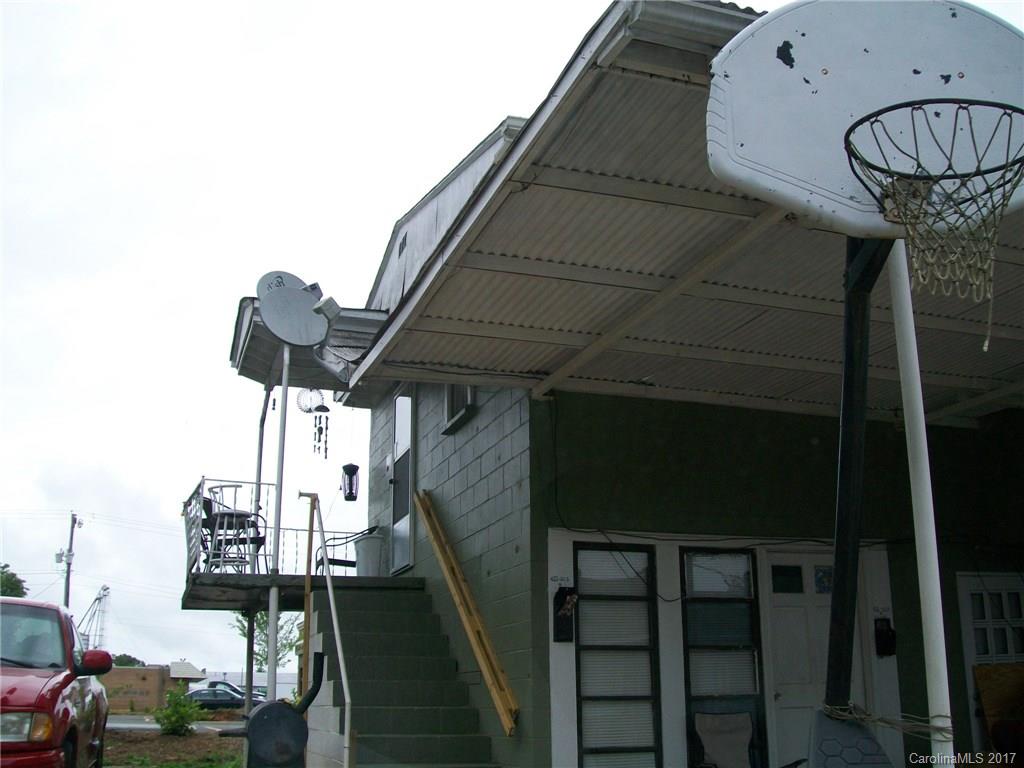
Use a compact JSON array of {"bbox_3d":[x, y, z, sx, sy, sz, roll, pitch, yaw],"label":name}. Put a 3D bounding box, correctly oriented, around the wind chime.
[{"bbox_3d":[-2.421,0.482,12.988,0.400,0.820,0.220,5,-17,-18],"label":"wind chime"}]

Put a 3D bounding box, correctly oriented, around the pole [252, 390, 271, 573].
[{"bbox_3d":[-2.973,1.243,12.620,0.085,2.500,0.070,5,-17,-18],"label":"pole"}]

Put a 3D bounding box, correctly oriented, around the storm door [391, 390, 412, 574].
[{"bbox_3d":[-1.214,1.024,11.614,0.050,2.040,0.920,5,-17,-18],"label":"storm door"}]

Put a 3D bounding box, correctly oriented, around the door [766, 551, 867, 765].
[{"bbox_3d":[2.329,2.291,8.117,0.900,2.030,0.050,5,-17,-18],"label":"door"}]

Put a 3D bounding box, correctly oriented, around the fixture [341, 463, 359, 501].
[{"bbox_3d":[-1.946,1.182,12.775,0.190,0.430,0.190,5,-17,-18],"label":"fixture"}]

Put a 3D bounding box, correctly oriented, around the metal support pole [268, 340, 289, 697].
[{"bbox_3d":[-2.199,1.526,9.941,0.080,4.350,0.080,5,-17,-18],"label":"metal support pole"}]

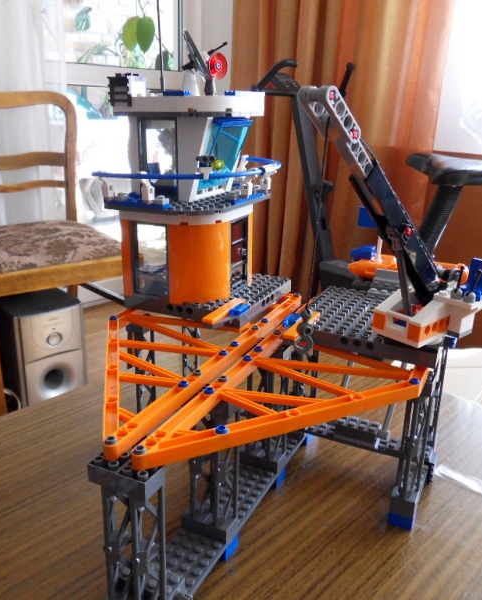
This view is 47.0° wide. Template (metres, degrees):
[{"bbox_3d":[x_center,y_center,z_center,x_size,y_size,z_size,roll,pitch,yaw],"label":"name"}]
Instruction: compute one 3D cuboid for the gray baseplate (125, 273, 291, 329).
[{"bbox_3d":[-0.022,-0.007,0.444,0.096,0.011,0.096,10,20,24],"label":"gray baseplate"}]

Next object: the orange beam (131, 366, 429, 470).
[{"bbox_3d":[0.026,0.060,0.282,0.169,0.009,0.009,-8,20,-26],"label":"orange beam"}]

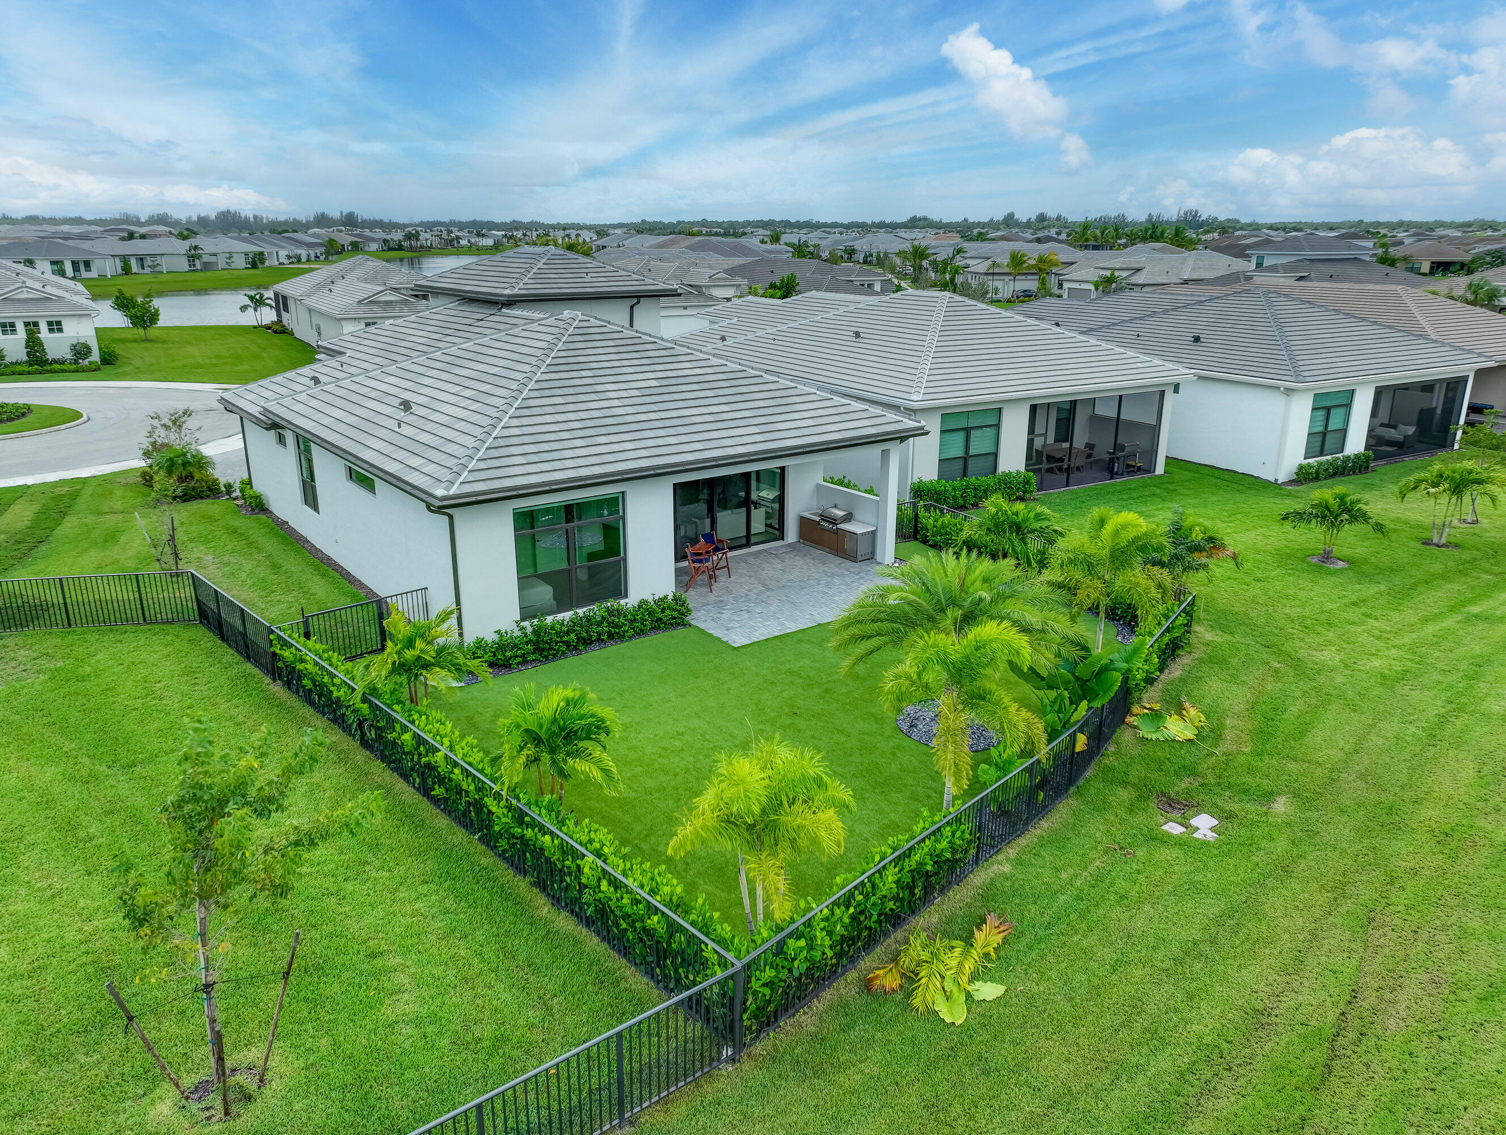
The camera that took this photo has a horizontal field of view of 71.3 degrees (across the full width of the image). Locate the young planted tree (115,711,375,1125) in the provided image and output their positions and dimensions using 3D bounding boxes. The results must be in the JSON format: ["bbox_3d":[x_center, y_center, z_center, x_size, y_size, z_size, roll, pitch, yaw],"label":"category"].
[{"bbox_3d":[-5.512,3.748,11.199,2.600,4.250,2.500,-10,20,-28],"label":"young planted tree"}]

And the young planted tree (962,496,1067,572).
[{"bbox_3d":[6.752,-0.500,27.154,2.400,2.600,2.400,5,18,14],"label":"young planted tree"}]

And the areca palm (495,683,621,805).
[{"bbox_3d":[-3.003,2.831,15.845,1.950,2.350,1.950,0,18,0],"label":"areca palm"}]

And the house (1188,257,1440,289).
[{"bbox_3d":[48.030,-23.084,89.005,20.500,6.300,13.400,-6,19,-19],"label":"house"}]

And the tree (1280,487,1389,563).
[{"bbox_3d":[16.954,-1.252,30.474,2.800,2.050,2.800,10,20,28],"label":"tree"}]

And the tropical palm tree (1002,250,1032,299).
[{"bbox_3d":[33.050,-36.551,130.861,3.400,5.800,3.400,0,18,0],"label":"tropical palm tree"}]

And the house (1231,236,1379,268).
[{"bbox_3d":[51.385,-26.506,97.071,8.800,7.800,7.200,-6,19,-19],"label":"house"}]

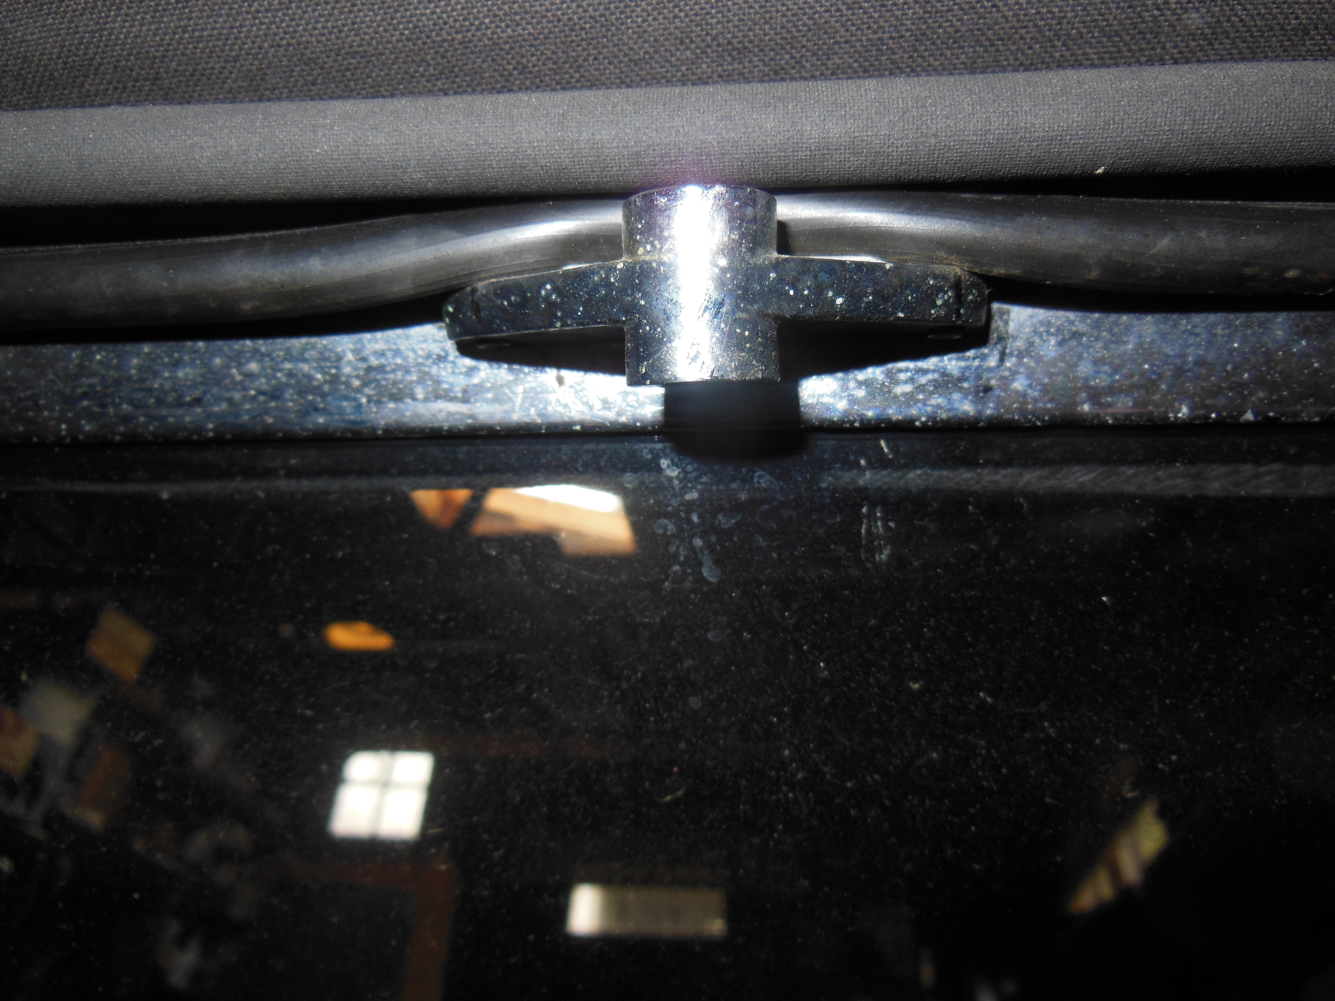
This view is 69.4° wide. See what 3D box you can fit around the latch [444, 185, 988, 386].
[{"bbox_3d":[0.005,-0.026,0.122,0.074,0.022,0.031,-1,7,5],"label":"latch"}]

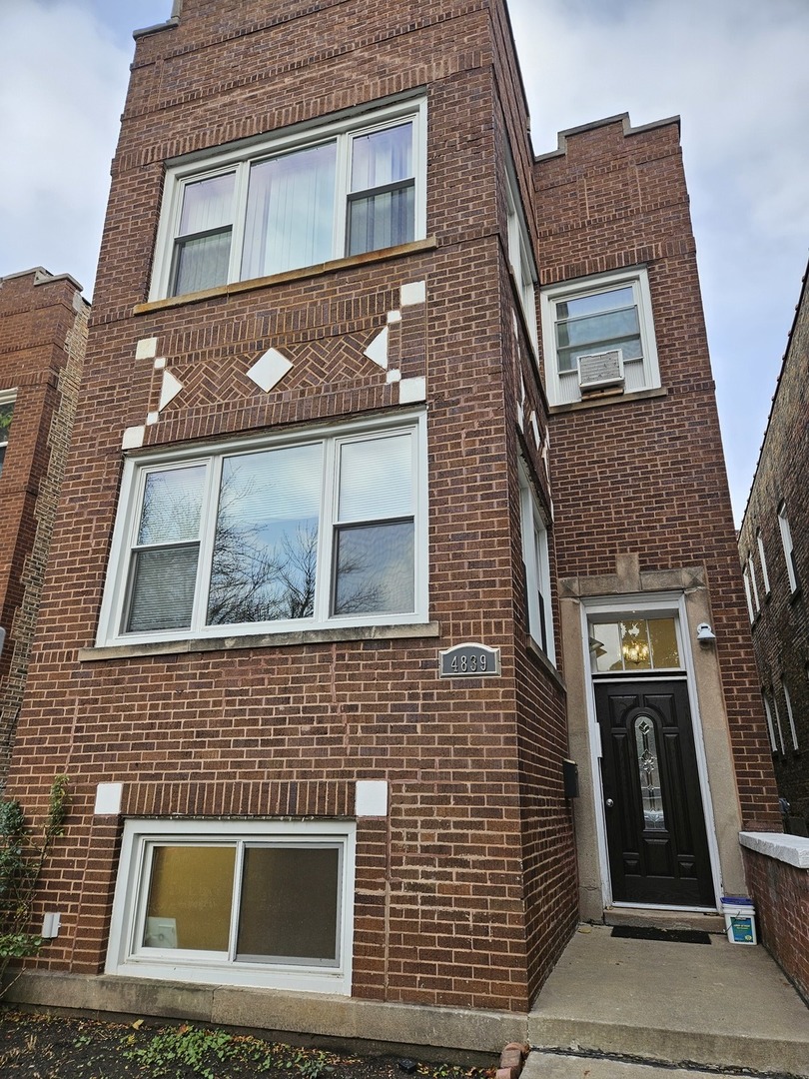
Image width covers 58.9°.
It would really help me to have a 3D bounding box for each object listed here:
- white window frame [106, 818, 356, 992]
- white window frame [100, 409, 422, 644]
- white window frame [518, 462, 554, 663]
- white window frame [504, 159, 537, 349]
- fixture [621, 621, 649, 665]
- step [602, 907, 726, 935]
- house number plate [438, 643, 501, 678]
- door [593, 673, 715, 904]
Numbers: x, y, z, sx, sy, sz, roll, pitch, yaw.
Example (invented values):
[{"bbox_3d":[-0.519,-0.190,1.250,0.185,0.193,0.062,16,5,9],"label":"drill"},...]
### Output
[{"bbox_3d":[-1.139,2.360,4.709,1.786,0.956,0.118,-6,-21,17],"label":"white window frame"},{"bbox_3d":[-1.125,-0.052,5.604,2.773,1.654,0.118,-6,-21,17],"label":"white window frame"},{"bbox_3d":[1.185,0.308,6.506,0.111,1.647,2.141,-6,-21,17],"label":"white window frame"},{"bbox_3d":[1.224,-2.748,7.621,0.111,1.717,2.120,-6,-21,17],"label":"white window frame"},{"bbox_3d":[2.861,1.301,8.848,0.380,0.460,0.380,-6,-21,17],"label":"fixture"},{"bbox_3d":[2.369,3.474,6.547,1.015,0.108,0.347,-6,-21,17],"label":"step"},{"bbox_3d":[0.417,0.778,4.620,0.400,0.227,0.025,-6,-21,17],"label":"house number plate"},{"bbox_3d":[2.426,2.445,7.055,0.914,2.064,0.062,-6,-21,17],"label":"door"}]

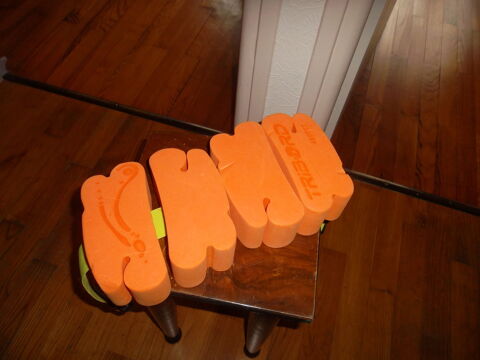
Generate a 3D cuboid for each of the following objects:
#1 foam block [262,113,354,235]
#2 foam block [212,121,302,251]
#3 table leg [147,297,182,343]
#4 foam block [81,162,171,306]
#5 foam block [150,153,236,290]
[{"bbox_3d":[0.107,-0.019,0.624,0.090,0.071,0.198,-15,58,-14],"label":"foam block"},{"bbox_3d":[0.018,0.009,0.599,0.099,0.071,0.199,-15,58,-14],"label":"foam block"},{"bbox_3d":[-0.145,0.270,0.737,0.058,0.375,0.058,10,56,3],"label":"table leg"},{"bbox_3d":[-0.143,0.071,0.467,0.082,0.061,0.177,-14,59,-12],"label":"foam block"},{"bbox_3d":[-0.068,0.048,0.565,0.098,0.071,0.200,-12,57,-12],"label":"foam block"}]

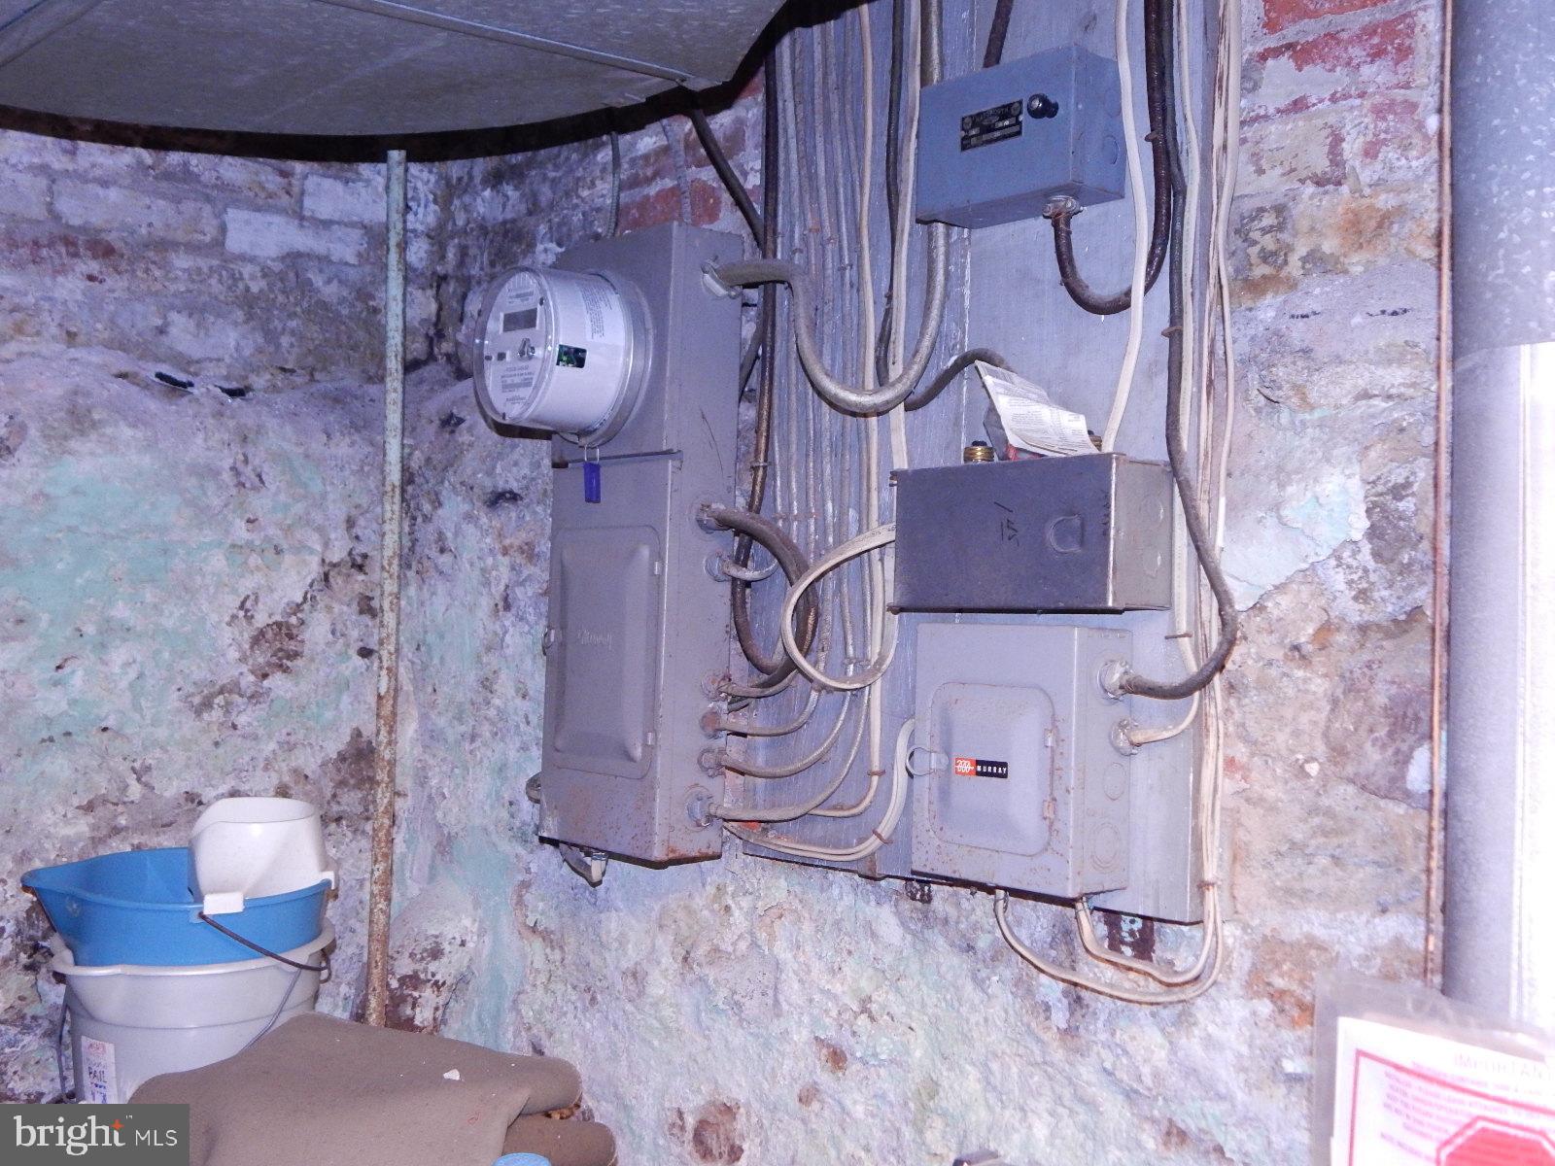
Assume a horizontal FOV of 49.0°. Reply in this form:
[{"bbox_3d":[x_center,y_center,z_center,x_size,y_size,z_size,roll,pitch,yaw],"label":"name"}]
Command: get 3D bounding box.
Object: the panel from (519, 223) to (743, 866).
[{"bbox_3d":[-0.160,-0.043,1.956,0.093,0.694,0.227,3,-2,-41],"label":"panel"}]

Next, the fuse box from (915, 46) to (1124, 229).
[{"bbox_3d":[0.217,-0.395,1.530,0.072,0.119,0.178,3,-2,-41],"label":"fuse box"}]

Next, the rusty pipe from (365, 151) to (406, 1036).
[{"bbox_3d":[-0.549,0.003,2.400,0.026,1.235,0.026,2,-2,-41],"label":"rusty pipe"}]

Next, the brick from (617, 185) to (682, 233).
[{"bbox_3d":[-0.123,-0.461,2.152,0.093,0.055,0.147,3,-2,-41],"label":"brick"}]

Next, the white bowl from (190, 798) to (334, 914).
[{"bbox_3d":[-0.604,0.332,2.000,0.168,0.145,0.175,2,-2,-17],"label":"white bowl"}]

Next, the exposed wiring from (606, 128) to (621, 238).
[{"bbox_3d":[-0.197,-0.481,2.056,0.015,0.135,0.016,2,-1,0],"label":"exposed wiring"}]

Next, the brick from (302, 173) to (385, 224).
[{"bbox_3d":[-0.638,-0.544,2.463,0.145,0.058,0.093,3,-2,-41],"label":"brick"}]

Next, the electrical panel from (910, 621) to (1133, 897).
[{"bbox_3d":[0.213,0.150,1.500,0.077,0.221,0.182,3,-2,-41],"label":"electrical panel"}]

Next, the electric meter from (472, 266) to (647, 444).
[{"bbox_3d":[-0.243,-0.260,1.894,0.130,0.187,0.187,3,-2,-41],"label":"electric meter"}]

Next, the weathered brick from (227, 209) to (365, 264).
[{"bbox_3d":[-0.670,-0.458,2.311,0.199,0.058,0.090,3,-2,-41],"label":"weathered brick"}]

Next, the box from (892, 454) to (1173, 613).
[{"bbox_3d":[0.223,-0.040,1.525,0.081,0.127,0.249,3,-2,-41],"label":"box"}]

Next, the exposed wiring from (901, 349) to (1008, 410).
[{"bbox_3d":[0.170,-0.194,1.619,0.029,0.050,0.141,3,-2,-41],"label":"exposed wiring"}]

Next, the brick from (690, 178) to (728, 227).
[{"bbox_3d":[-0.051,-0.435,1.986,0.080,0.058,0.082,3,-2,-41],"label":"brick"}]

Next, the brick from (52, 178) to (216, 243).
[{"bbox_3d":[-0.863,-0.485,2.264,0.218,0.058,0.093,3,-2,-41],"label":"brick"}]

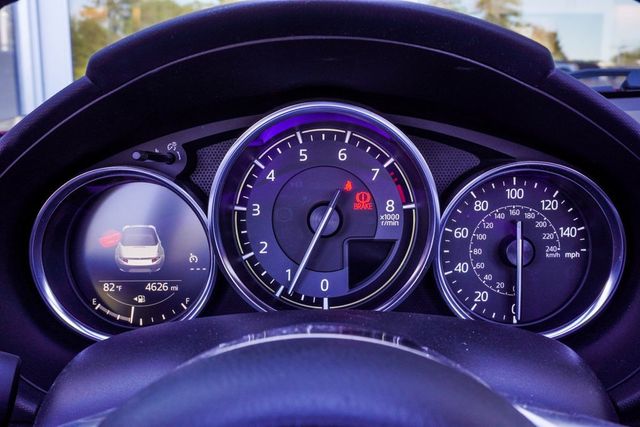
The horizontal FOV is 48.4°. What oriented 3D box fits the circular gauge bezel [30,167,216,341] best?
[{"bbox_3d":[-0.106,0.022,0.385,0.099,0.097,0.026,-1,-2,-5],"label":"circular gauge bezel"}]

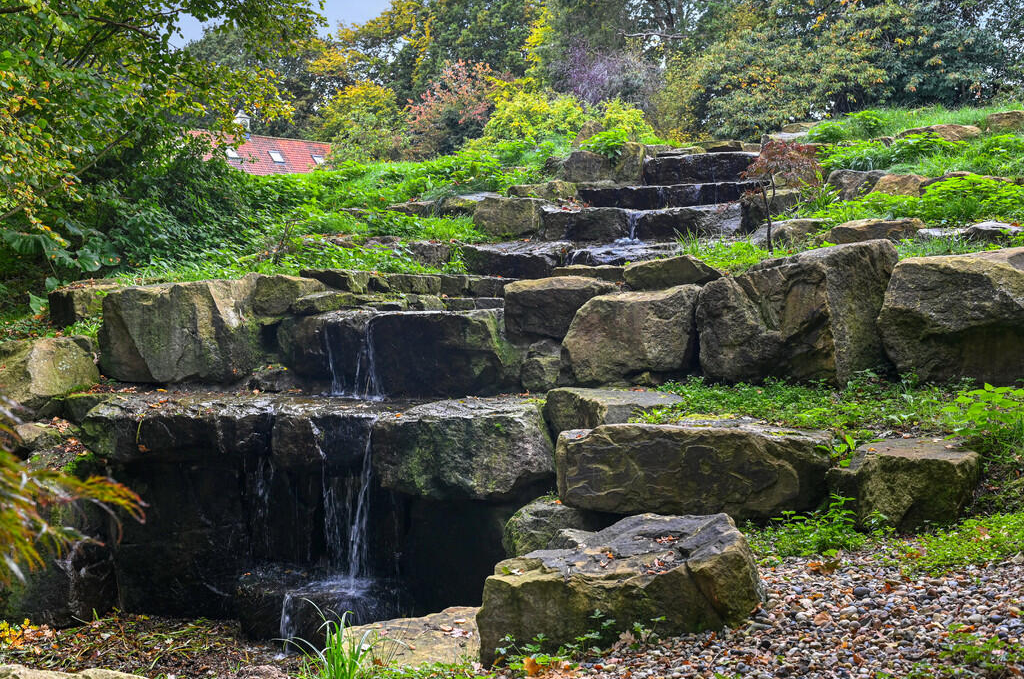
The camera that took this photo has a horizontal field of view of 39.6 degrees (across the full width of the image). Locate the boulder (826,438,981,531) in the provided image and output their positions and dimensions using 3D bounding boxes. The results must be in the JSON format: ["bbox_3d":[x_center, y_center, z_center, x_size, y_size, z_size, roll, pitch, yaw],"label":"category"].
[{"bbox_3d":[1.790,0.661,6.550,0.620,0.380,0.500,0,6,0],"label":"boulder"}]

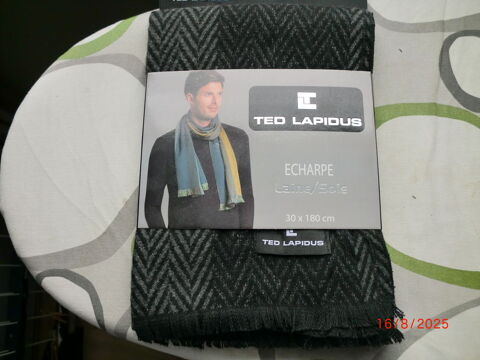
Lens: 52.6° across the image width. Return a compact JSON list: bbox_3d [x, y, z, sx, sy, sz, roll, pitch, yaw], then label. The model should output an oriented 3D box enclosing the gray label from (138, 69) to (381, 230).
[{"bbox_3d":[0.013,-0.020,0.333,0.157,0.012,0.111,0,75,0],"label":"gray label"}]

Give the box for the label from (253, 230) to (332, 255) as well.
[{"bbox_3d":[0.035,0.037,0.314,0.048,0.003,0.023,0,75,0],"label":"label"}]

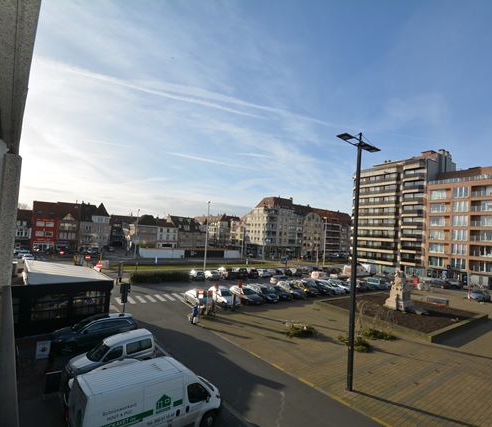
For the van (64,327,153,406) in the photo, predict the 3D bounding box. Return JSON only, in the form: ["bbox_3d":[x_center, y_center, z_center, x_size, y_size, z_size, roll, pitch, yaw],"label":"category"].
[{"bbox_3d":[-7.051,7.498,14.091,4.120,1.800,1.740,6,-4,-43],"label":"van"}]

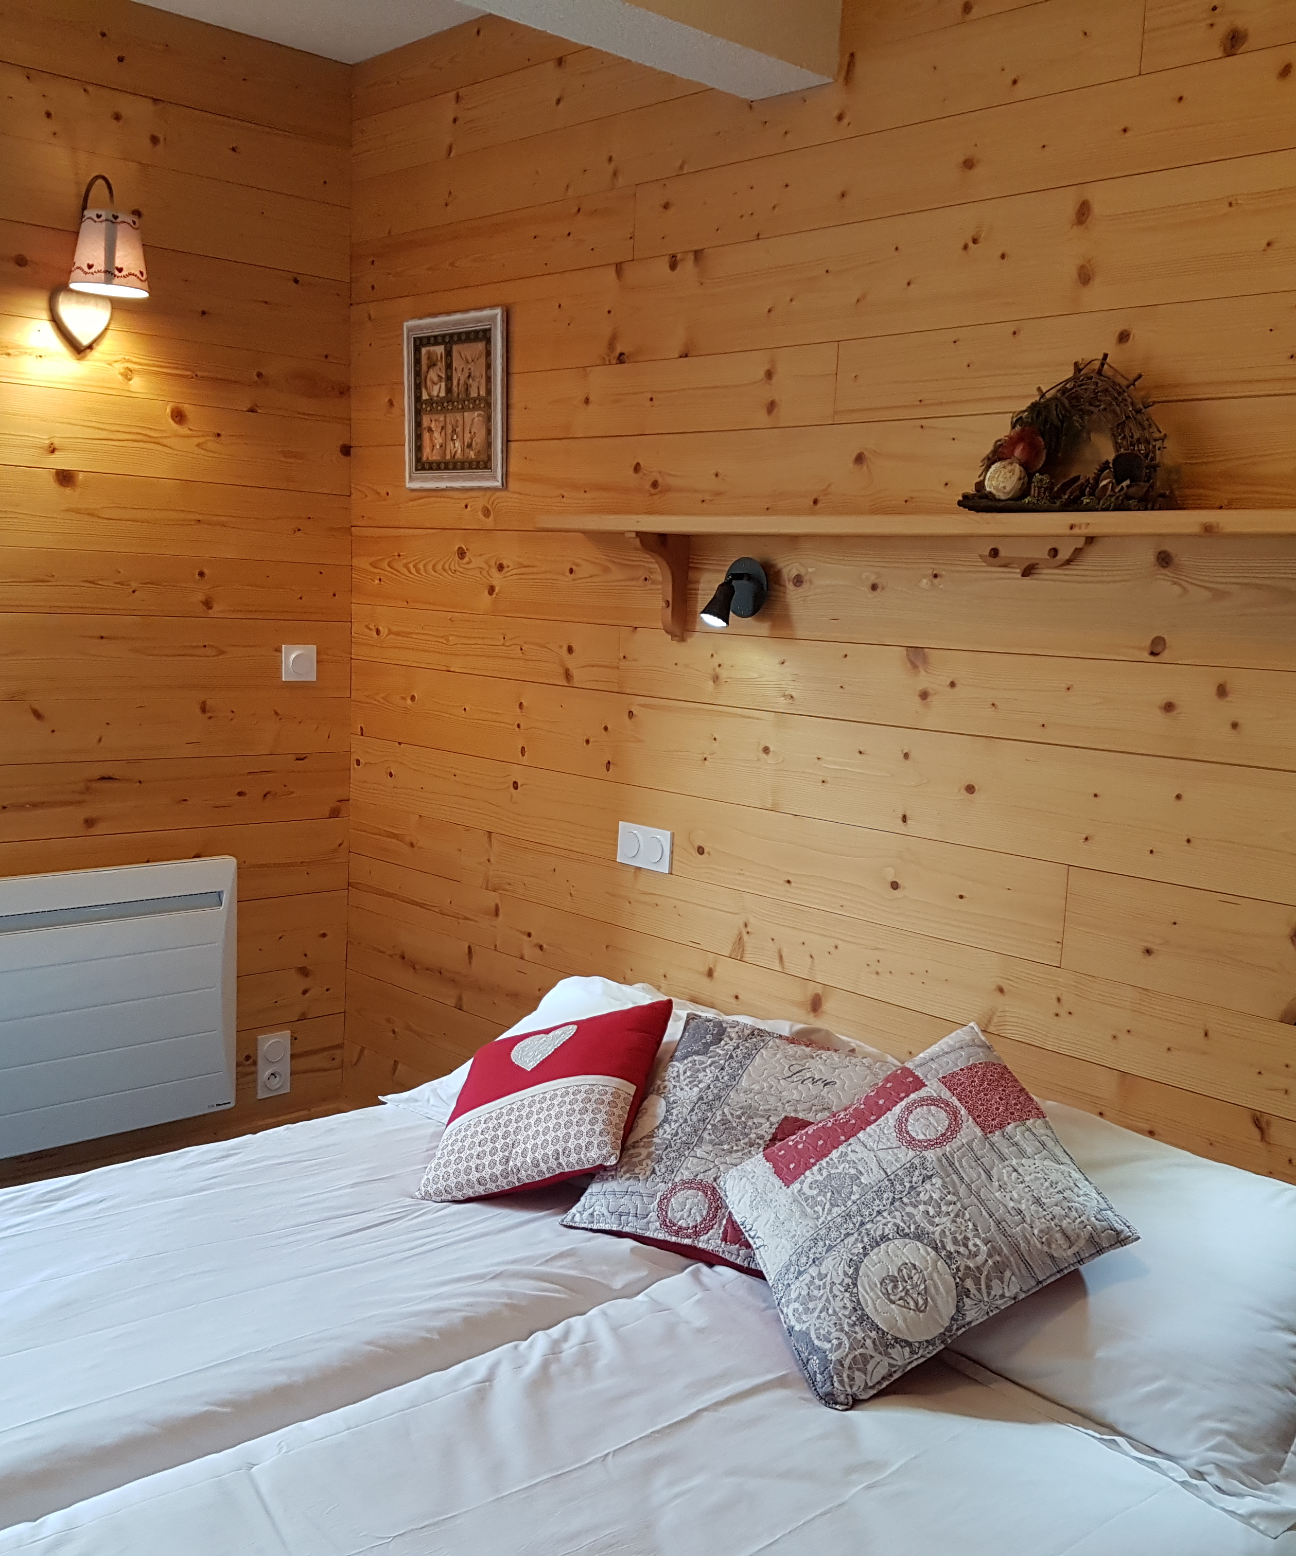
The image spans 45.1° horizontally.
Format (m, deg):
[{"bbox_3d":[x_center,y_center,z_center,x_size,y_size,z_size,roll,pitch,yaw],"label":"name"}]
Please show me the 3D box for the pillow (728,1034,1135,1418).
[{"bbox_3d":[0.321,0.512,1.874,0.385,0.125,0.385,-30,33,-2],"label":"pillow"}]

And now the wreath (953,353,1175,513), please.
[{"bbox_3d":[0.612,-0.493,2.266,0.110,0.222,0.305,-5,10,-43],"label":"wreath"}]

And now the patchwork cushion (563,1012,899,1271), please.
[{"bbox_3d":[0.130,0.491,2.132,0.385,0.125,0.385,4,43,35],"label":"patchwork cushion"}]

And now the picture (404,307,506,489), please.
[{"bbox_3d":[-0.429,-0.824,3.426,0.022,0.375,0.354,-5,10,-43],"label":"picture"}]

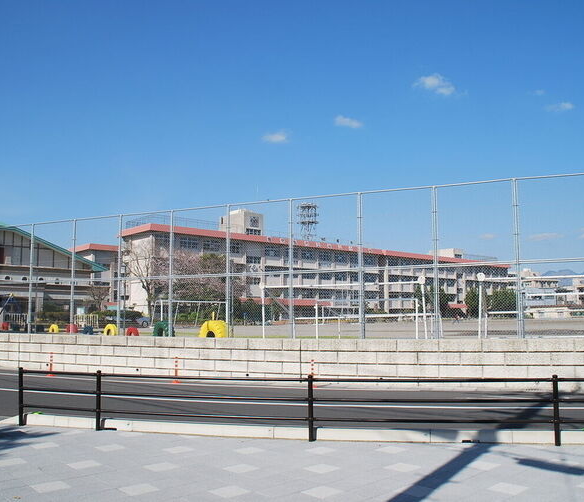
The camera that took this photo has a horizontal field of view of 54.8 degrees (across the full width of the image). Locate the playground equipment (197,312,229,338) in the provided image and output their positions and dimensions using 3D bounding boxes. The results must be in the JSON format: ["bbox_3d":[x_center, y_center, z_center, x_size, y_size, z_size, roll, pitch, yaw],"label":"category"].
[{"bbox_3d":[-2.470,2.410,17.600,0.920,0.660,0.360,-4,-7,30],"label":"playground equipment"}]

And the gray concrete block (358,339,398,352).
[{"bbox_3d":[2.120,2.340,13.930,1.000,0.300,0.330,-2,-6,18],"label":"gray concrete block"}]

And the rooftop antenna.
[{"bbox_3d":[3.250,-6.290,118.000,4.000,8.300,4.000,-2,-6,17],"label":"rooftop antenna"}]

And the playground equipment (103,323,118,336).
[{"bbox_3d":[-6.370,2.780,19.800,0.500,0.450,0.220,-4,-7,30],"label":"playground equipment"}]

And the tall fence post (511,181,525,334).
[{"bbox_3d":[5.560,0.190,13.830,0.120,3.950,0.120,-2,-6,17],"label":"tall fence post"}]

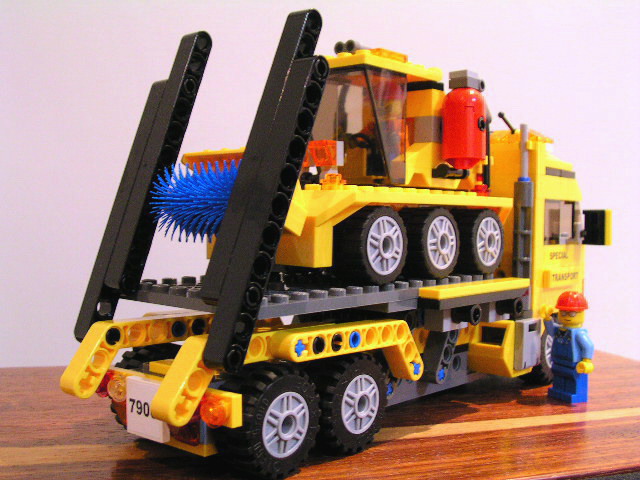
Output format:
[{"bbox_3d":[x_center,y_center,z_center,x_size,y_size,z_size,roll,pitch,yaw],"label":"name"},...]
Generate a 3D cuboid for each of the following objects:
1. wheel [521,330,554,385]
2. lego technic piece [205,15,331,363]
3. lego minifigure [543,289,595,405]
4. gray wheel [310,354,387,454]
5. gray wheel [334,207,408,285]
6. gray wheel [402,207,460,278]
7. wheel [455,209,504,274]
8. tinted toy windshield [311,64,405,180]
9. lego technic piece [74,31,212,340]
[{"bbox_3d":[0.094,0.047,0.342,0.014,0.030,0.030,4,4,42],"label":"wheel"},{"bbox_3d":[-0.014,-0.017,0.211,0.016,0.104,0.008,4,-18,42],"label":"lego technic piece"},{"bbox_3d":[0.098,0.042,0.312,0.013,0.043,0.022,0,3,-29],"label":"lego minifigure"},{"bbox_3d":[0.007,0.049,0.245,0.014,0.030,0.030,4,4,42],"label":"gray wheel"},{"bbox_3d":[0.015,0.001,0.248,0.014,0.024,0.024,4,4,41],"label":"gray wheel"},{"bbox_3d":[0.036,0.001,0.272,0.014,0.024,0.024,4,4,41],"label":"gray wheel"},{"bbox_3d":[0.057,0.000,0.296,0.014,0.024,0.024,4,4,41],"label":"wheel"},{"bbox_3d":[0.010,-0.039,0.279,0.032,0.038,0.024,4,4,41],"label":"tinted toy windshield"},{"bbox_3d":[-0.056,-0.020,0.256,0.016,0.104,0.008,4,-16,42],"label":"lego technic piece"}]

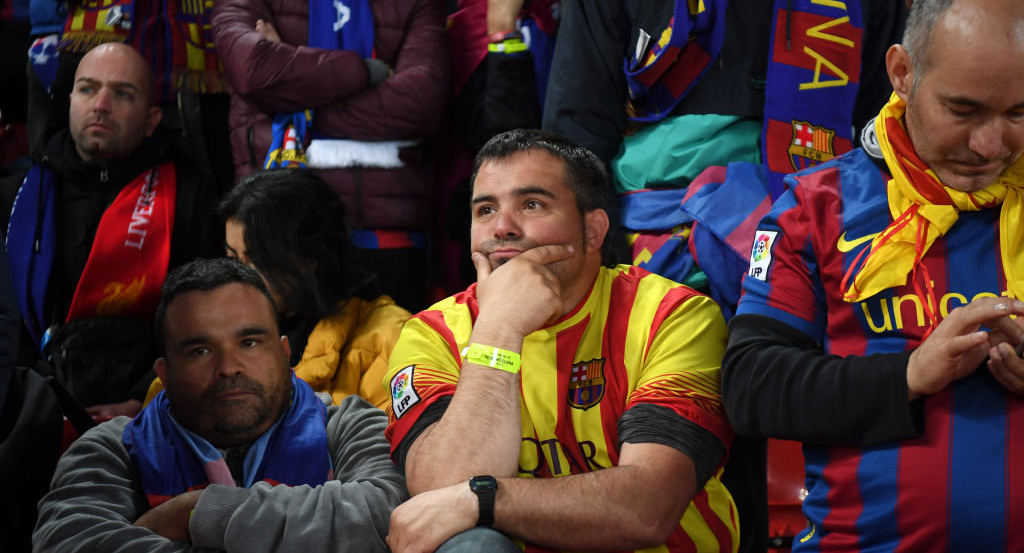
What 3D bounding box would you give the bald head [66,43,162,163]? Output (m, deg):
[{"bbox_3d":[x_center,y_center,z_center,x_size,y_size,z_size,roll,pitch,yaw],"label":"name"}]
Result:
[{"bbox_3d":[-0.751,-0.329,3.760,0.165,0.225,0.205,5,-6,7],"label":"bald head"}]

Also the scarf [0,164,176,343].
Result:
[{"bbox_3d":[-0.800,-0.038,3.780,0.320,0.390,0.250,0,0,-1],"label":"scarf"}]

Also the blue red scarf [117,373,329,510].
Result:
[{"bbox_3d":[-0.389,0.230,2.720,0.280,0.240,0.250,0,0,-9],"label":"blue red scarf"}]

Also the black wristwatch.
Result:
[{"bbox_3d":[-0.035,0.277,2.430,0.035,0.055,0.060,3,37,-2],"label":"black wristwatch"}]

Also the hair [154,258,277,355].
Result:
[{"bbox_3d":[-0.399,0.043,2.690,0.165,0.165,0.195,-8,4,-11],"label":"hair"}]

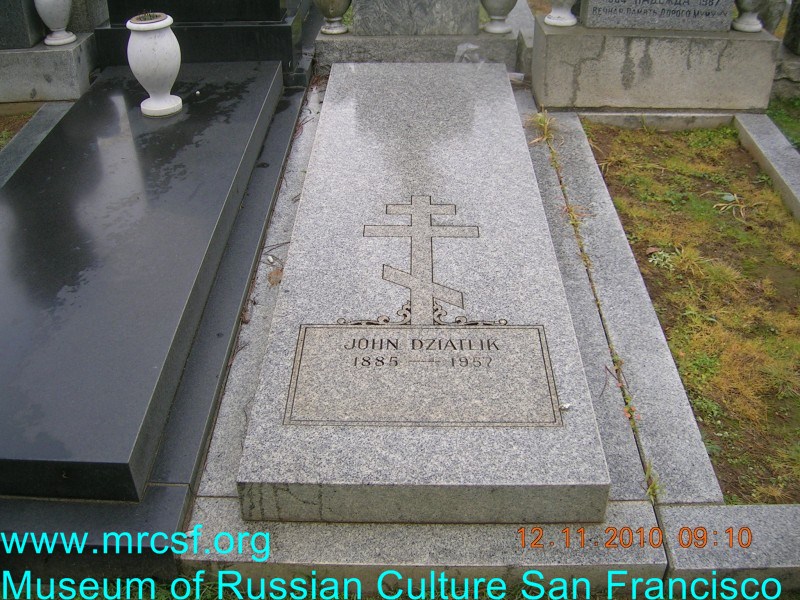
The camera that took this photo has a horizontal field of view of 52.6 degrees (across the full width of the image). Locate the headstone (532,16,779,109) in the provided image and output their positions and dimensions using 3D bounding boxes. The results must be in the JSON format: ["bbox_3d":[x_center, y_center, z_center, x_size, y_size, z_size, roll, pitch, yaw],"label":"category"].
[{"bbox_3d":[1.008,-0.938,3.221,0.884,0.277,0.227,0,37,0],"label":"headstone"}]

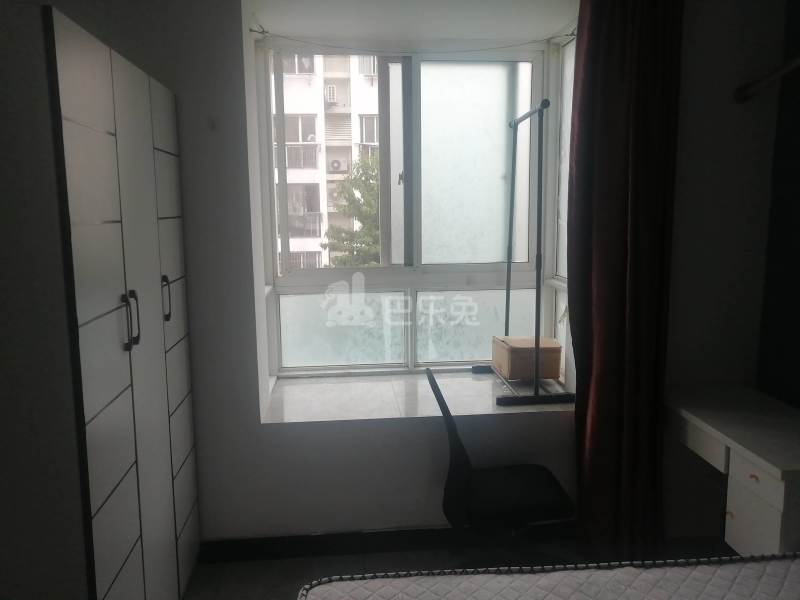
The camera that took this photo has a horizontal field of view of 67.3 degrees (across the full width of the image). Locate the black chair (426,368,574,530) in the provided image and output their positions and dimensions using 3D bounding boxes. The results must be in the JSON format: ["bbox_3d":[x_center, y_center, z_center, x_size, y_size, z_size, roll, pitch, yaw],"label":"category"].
[{"bbox_3d":[0.387,0.723,2.366,0.590,0.945,0.540,0,8,-2],"label":"black chair"}]

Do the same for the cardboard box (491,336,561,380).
[{"bbox_3d":[0.680,0.305,3.259,0.272,0.172,0.330,-1,8,-6],"label":"cardboard box"}]

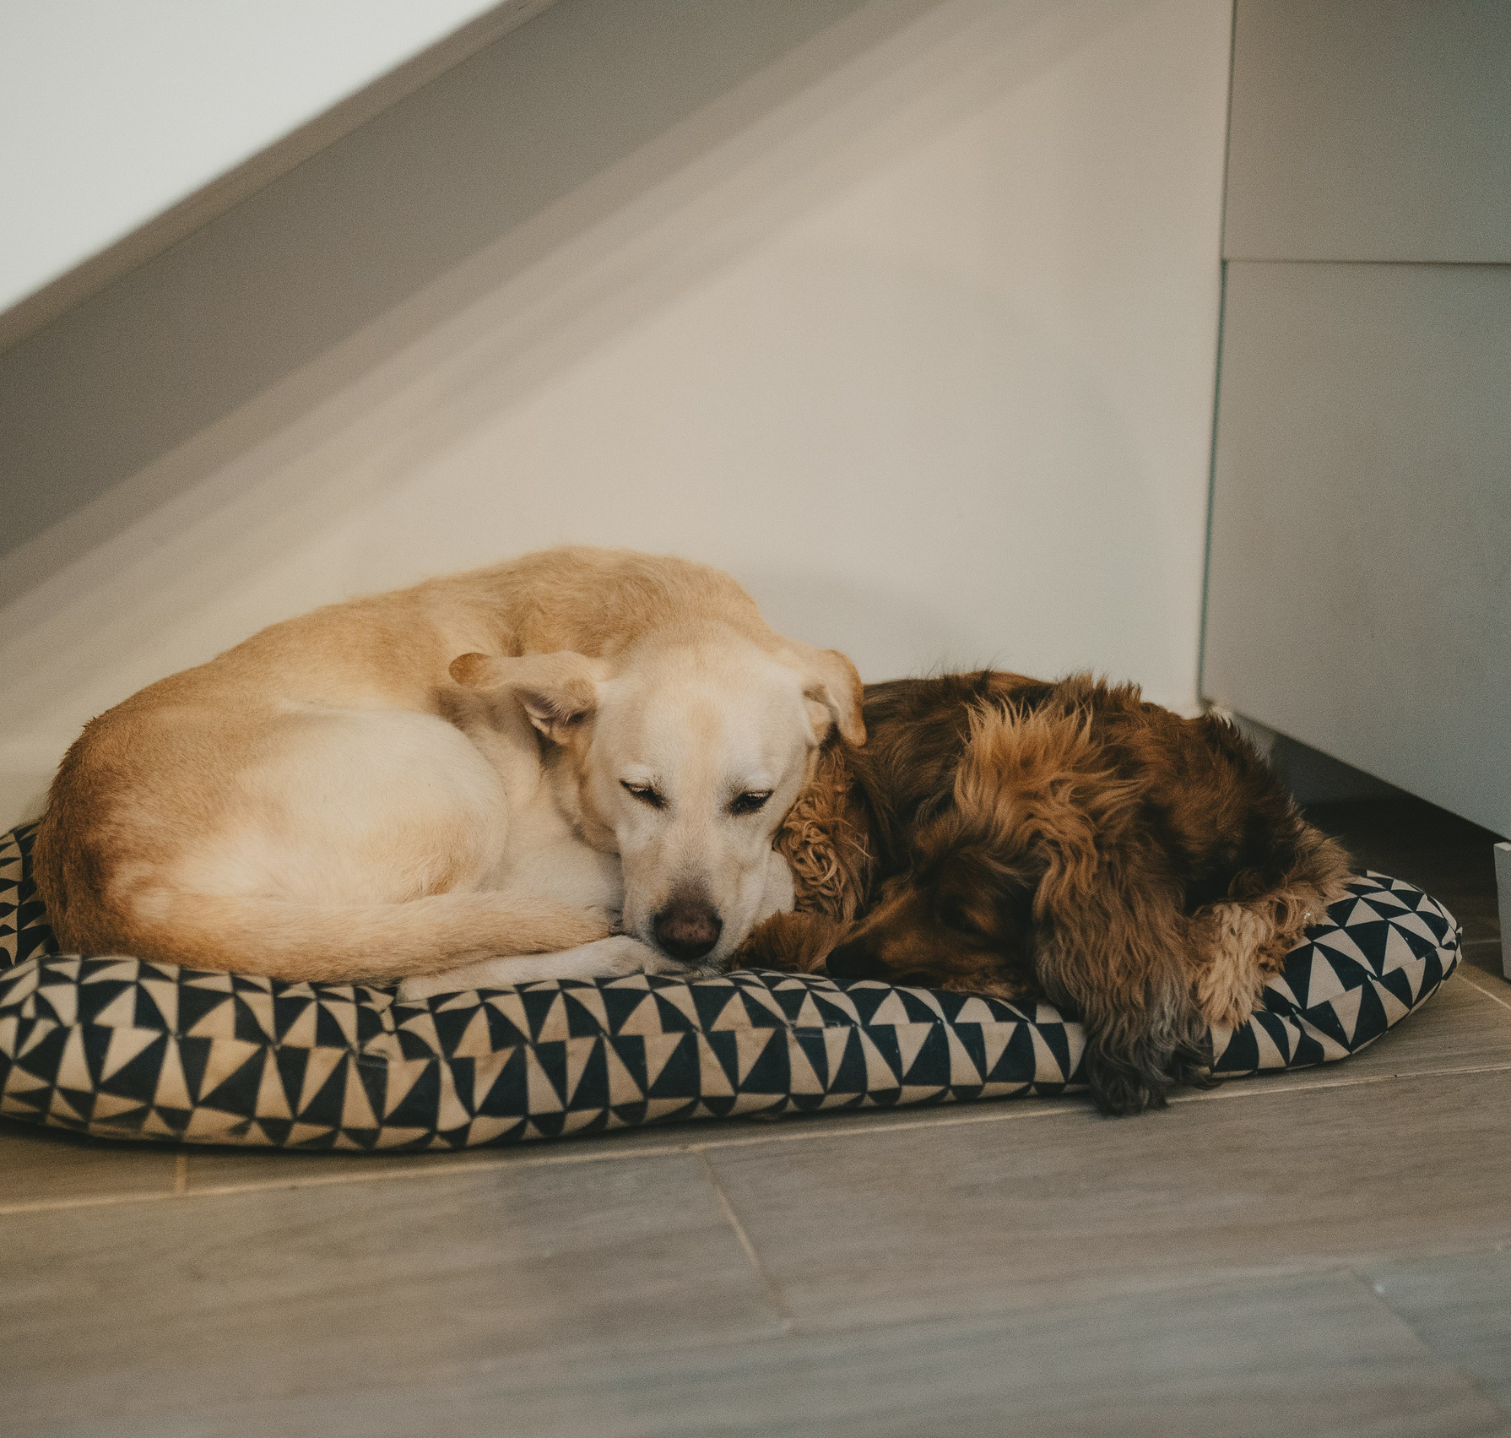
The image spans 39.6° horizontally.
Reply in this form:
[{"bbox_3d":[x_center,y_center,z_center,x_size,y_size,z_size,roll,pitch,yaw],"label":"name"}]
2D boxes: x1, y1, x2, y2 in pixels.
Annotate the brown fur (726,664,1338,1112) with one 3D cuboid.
[{"bbox_3d":[0.194,0.087,1.463,0.450,0.200,0.430,5,14,21],"label":"brown fur"}]

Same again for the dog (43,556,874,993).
[{"bbox_3d":[-0.206,0.022,1.438,0.565,0.250,0.450,-3,13,-14],"label":"dog"}]

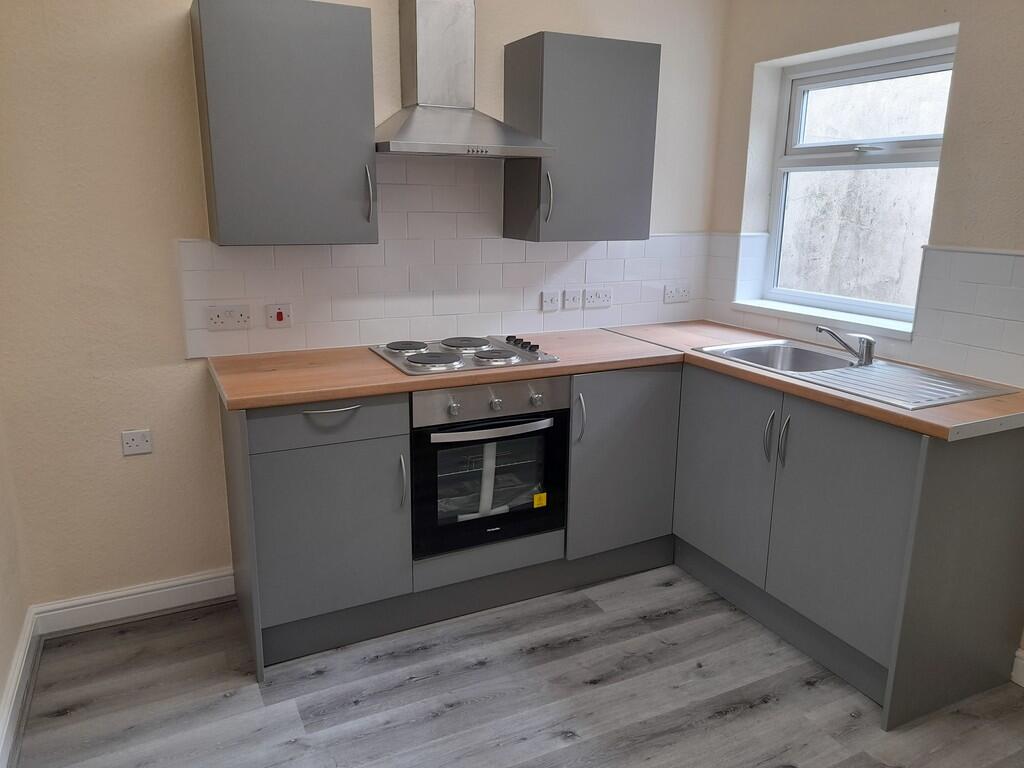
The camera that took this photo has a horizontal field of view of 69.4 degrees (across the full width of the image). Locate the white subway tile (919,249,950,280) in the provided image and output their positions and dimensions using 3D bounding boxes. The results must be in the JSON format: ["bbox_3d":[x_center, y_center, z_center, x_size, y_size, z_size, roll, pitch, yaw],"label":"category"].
[{"bbox_3d":[1.449,-0.405,2.516,0.010,0.098,0.100,-6,15,-26],"label":"white subway tile"}]

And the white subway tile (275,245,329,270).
[{"bbox_3d":[-0.759,-0.471,2.689,0.200,0.100,0.010,-6,15,-26],"label":"white subway tile"}]

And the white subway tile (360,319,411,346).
[{"bbox_3d":[-0.493,-0.206,2.878,0.200,0.100,0.010,-6,16,-26],"label":"white subway tile"}]

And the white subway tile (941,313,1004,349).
[{"bbox_3d":[1.516,-0.179,2.432,0.010,0.100,0.200,-6,15,-26],"label":"white subway tile"}]

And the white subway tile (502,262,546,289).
[{"bbox_3d":[0.051,-0.461,3.103,0.200,0.100,0.010,-6,15,-25],"label":"white subway tile"}]

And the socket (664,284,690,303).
[{"bbox_3d":[0.781,-0.423,3.472,0.146,0.086,0.012,-6,15,-26],"label":"socket"}]

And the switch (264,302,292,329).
[{"bbox_3d":[-0.844,-0.246,2.680,0.086,0.086,0.012,-6,15,-26],"label":"switch"}]

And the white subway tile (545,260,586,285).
[{"bbox_3d":[0.232,-0.480,3.189,0.200,0.100,0.010,-6,15,-25],"label":"white subway tile"}]

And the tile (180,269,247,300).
[{"bbox_3d":[-1.038,-0.343,2.587,0.200,0.100,0.009,-6,17,-25],"label":"tile"}]

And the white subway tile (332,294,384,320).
[{"bbox_3d":[-0.582,-0.294,2.812,0.200,0.098,0.010,-6,15,-26],"label":"white subway tile"}]

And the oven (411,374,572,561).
[{"bbox_3d":[-0.174,0.222,2.773,0.595,0.595,0.566,-6,15,-25],"label":"oven"}]

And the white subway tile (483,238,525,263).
[{"bbox_3d":[-0.035,-0.546,3.026,0.200,0.100,0.010,-6,16,-26],"label":"white subway tile"}]

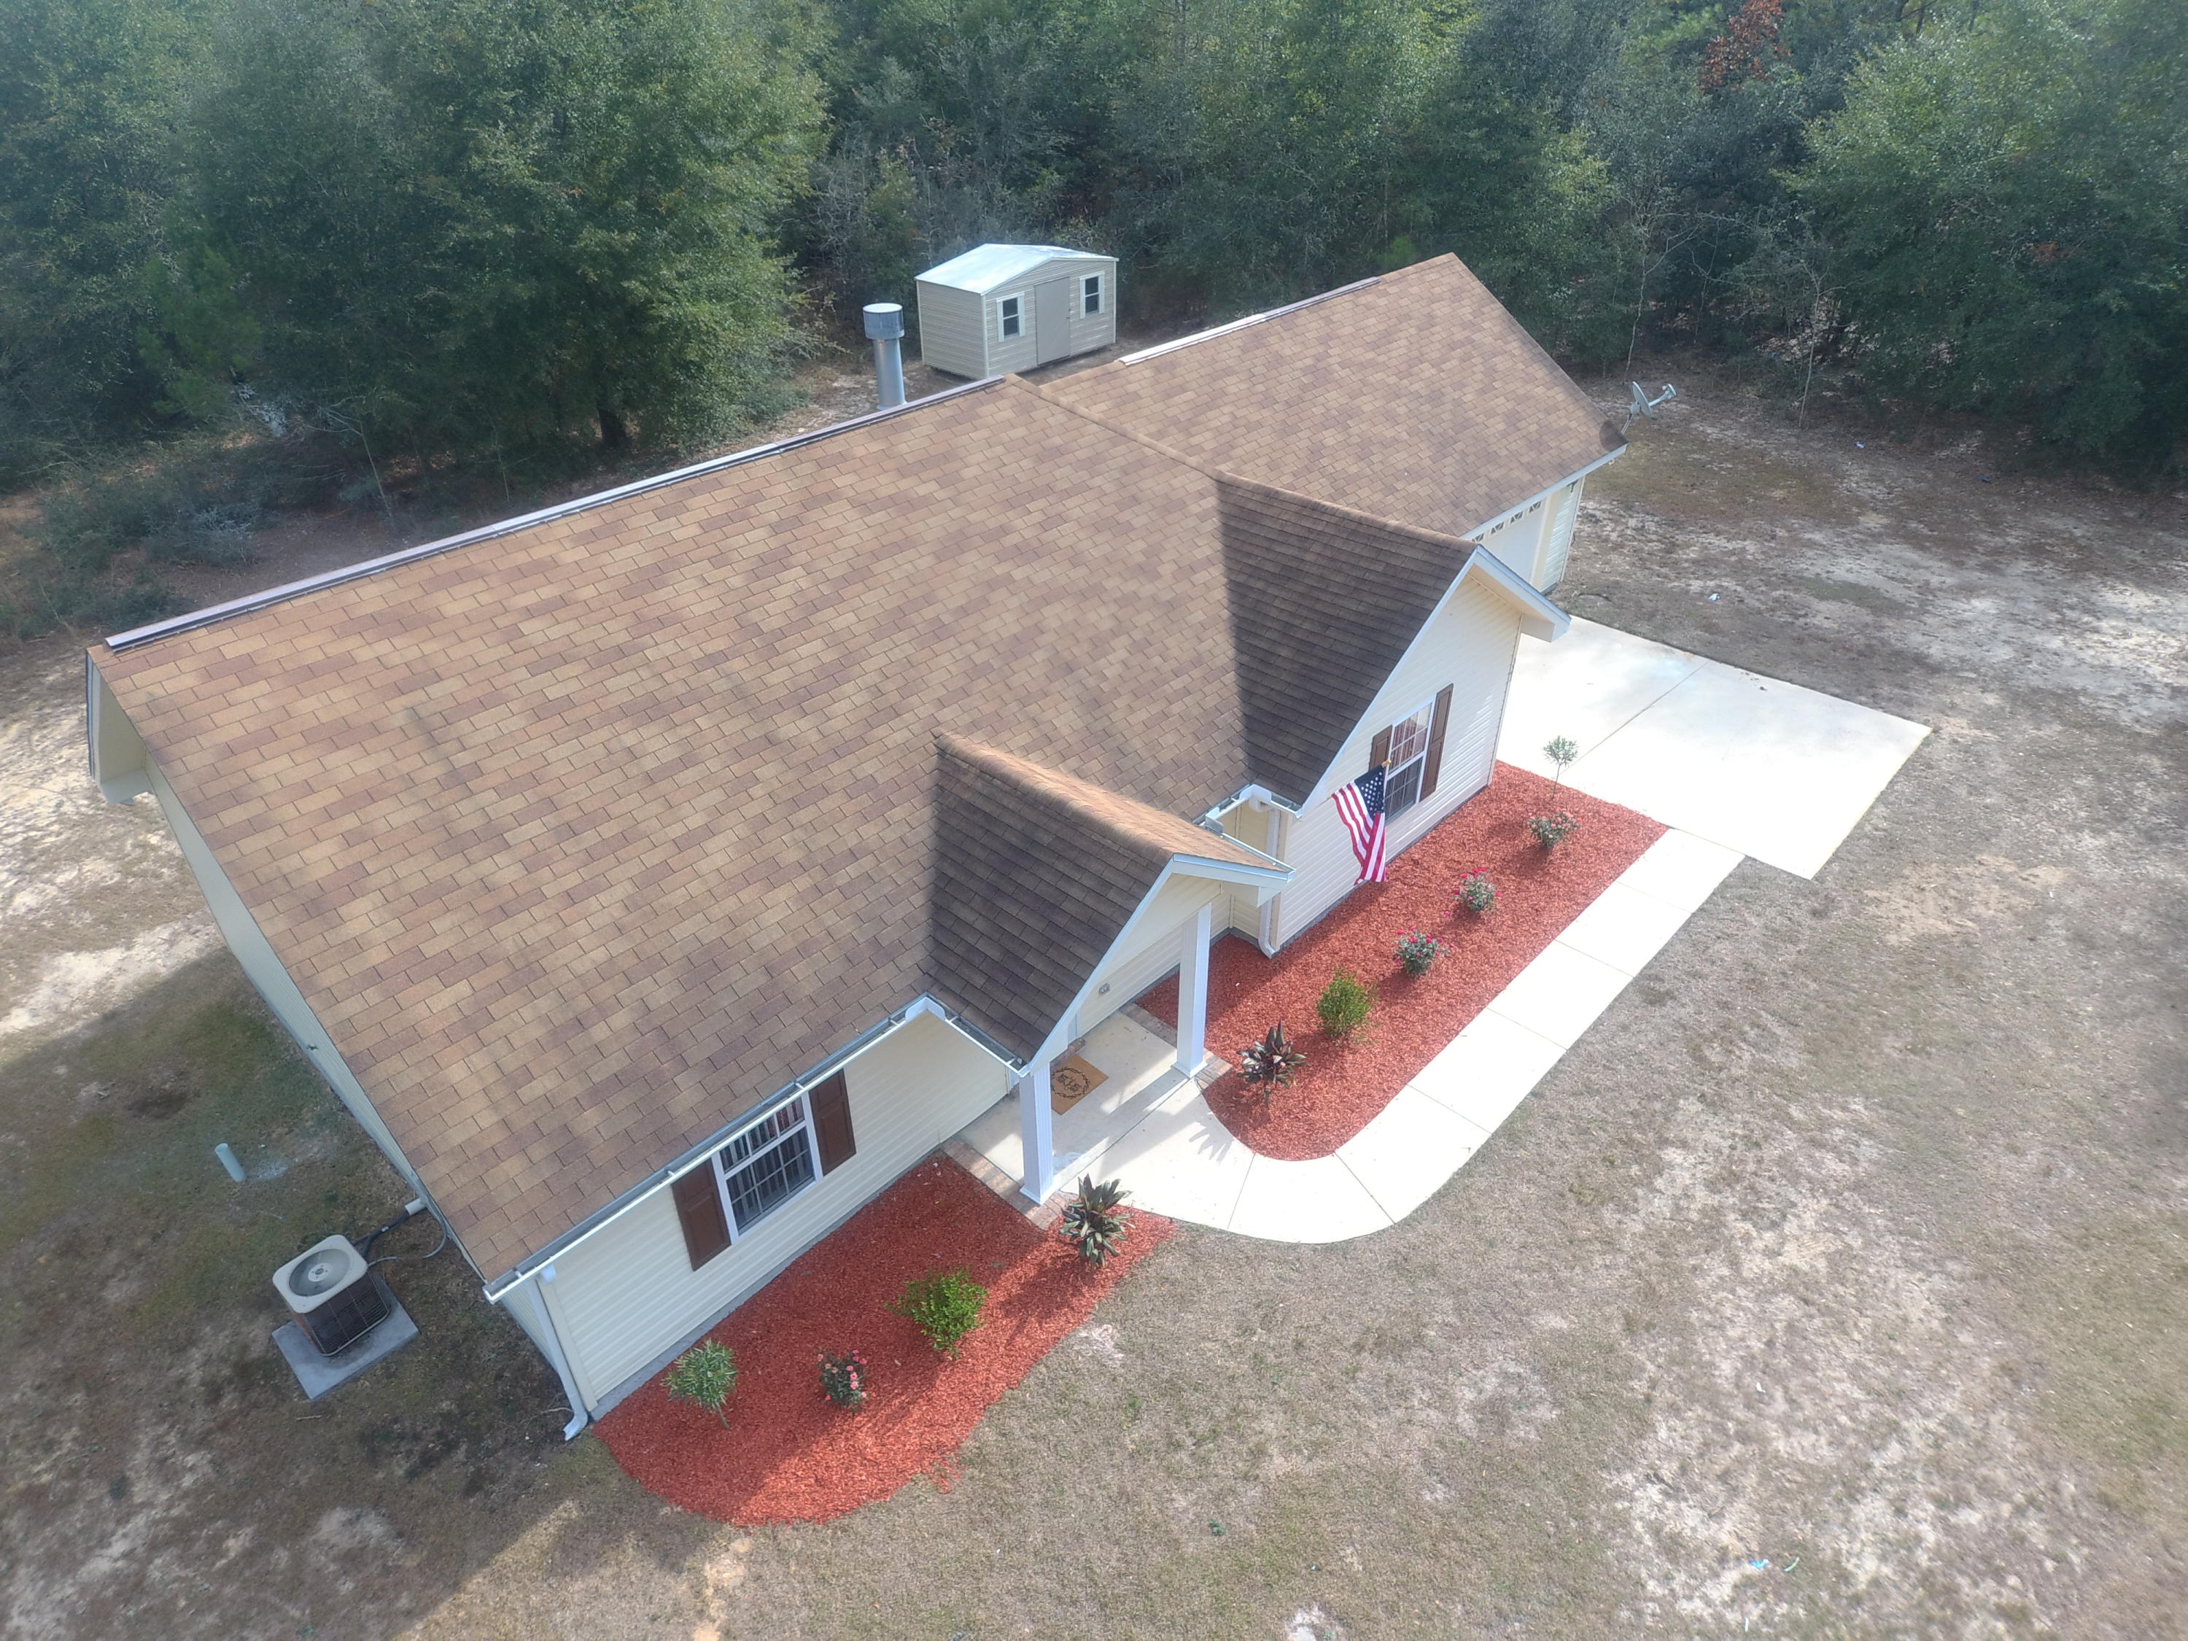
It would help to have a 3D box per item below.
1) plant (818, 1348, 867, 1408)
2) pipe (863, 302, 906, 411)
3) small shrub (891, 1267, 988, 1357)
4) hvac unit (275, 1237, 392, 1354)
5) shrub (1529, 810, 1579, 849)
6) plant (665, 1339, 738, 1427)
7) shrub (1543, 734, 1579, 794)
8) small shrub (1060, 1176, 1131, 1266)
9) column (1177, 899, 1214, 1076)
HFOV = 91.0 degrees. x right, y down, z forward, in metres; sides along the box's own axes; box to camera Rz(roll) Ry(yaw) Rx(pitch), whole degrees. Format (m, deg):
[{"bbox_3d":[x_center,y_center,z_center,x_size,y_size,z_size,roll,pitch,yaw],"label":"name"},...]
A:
[{"bbox_3d":[-2.032,4.544,8.738,0.422,0.587,0.422,-2,36,1],"label":"plant"},{"bbox_3d":[-2.240,-4.990,11.650,0.410,1.150,0.410,-31,44,-33],"label":"pipe"},{"bbox_3d":[-1.311,4.202,9.219,0.762,0.577,0.762,-2,36,1],"label":"small shrub"},{"bbox_3d":[-6.703,4.176,9.488,0.592,0.592,0.592,-31,44,-33],"label":"hvac unit"},{"bbox_3d":[6.133,0.134,14.343,0.597,0.536,0.597,-31,44,-33],"label":"shrub"},{"bbox_3d":[-3.006,4.521,8.447,0.546,1.030,0.546,-31,44,-33],"label":"plant"},{"bbox_3d":[6.481,-0.721,15.055,0.433,1.030,0.433,-31,44,-33],"label":"shrub"},{"bbox_3d":[0.009,3.582,9.568,0.659,0.927,0.659,-2,36,1],"label":"small shrub"},{"bbox_3d":[0.990,1.719,10.934,0.258,2.215,0.258,-31,44,-33],"label":"column"}]

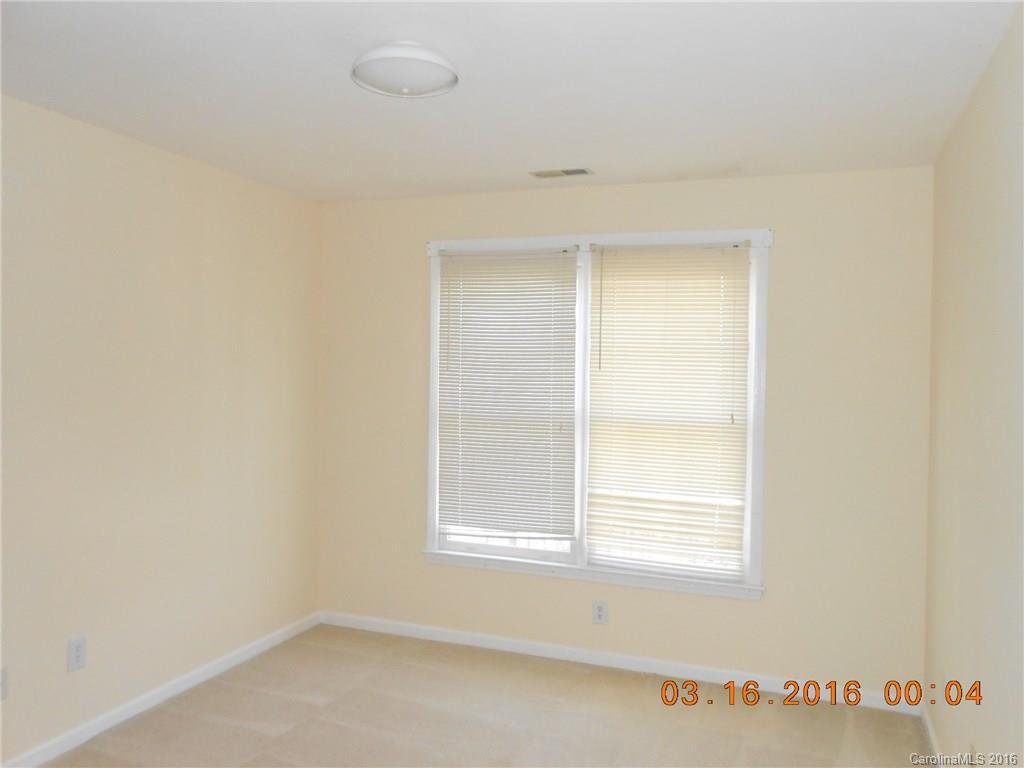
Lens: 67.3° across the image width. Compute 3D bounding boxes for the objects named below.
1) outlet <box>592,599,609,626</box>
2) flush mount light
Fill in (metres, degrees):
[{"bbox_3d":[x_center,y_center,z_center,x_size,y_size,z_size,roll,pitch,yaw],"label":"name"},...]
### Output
[{"bbox_3d":[0.439,1.140,3.824,0.074,0.118,0.012,1,1,21],"label":"outlet"},{"bbox_3d":[-0.326,-0.922,2.329,0.325,0.100,0.325,1,1,0],"label":"flush mount light"}]

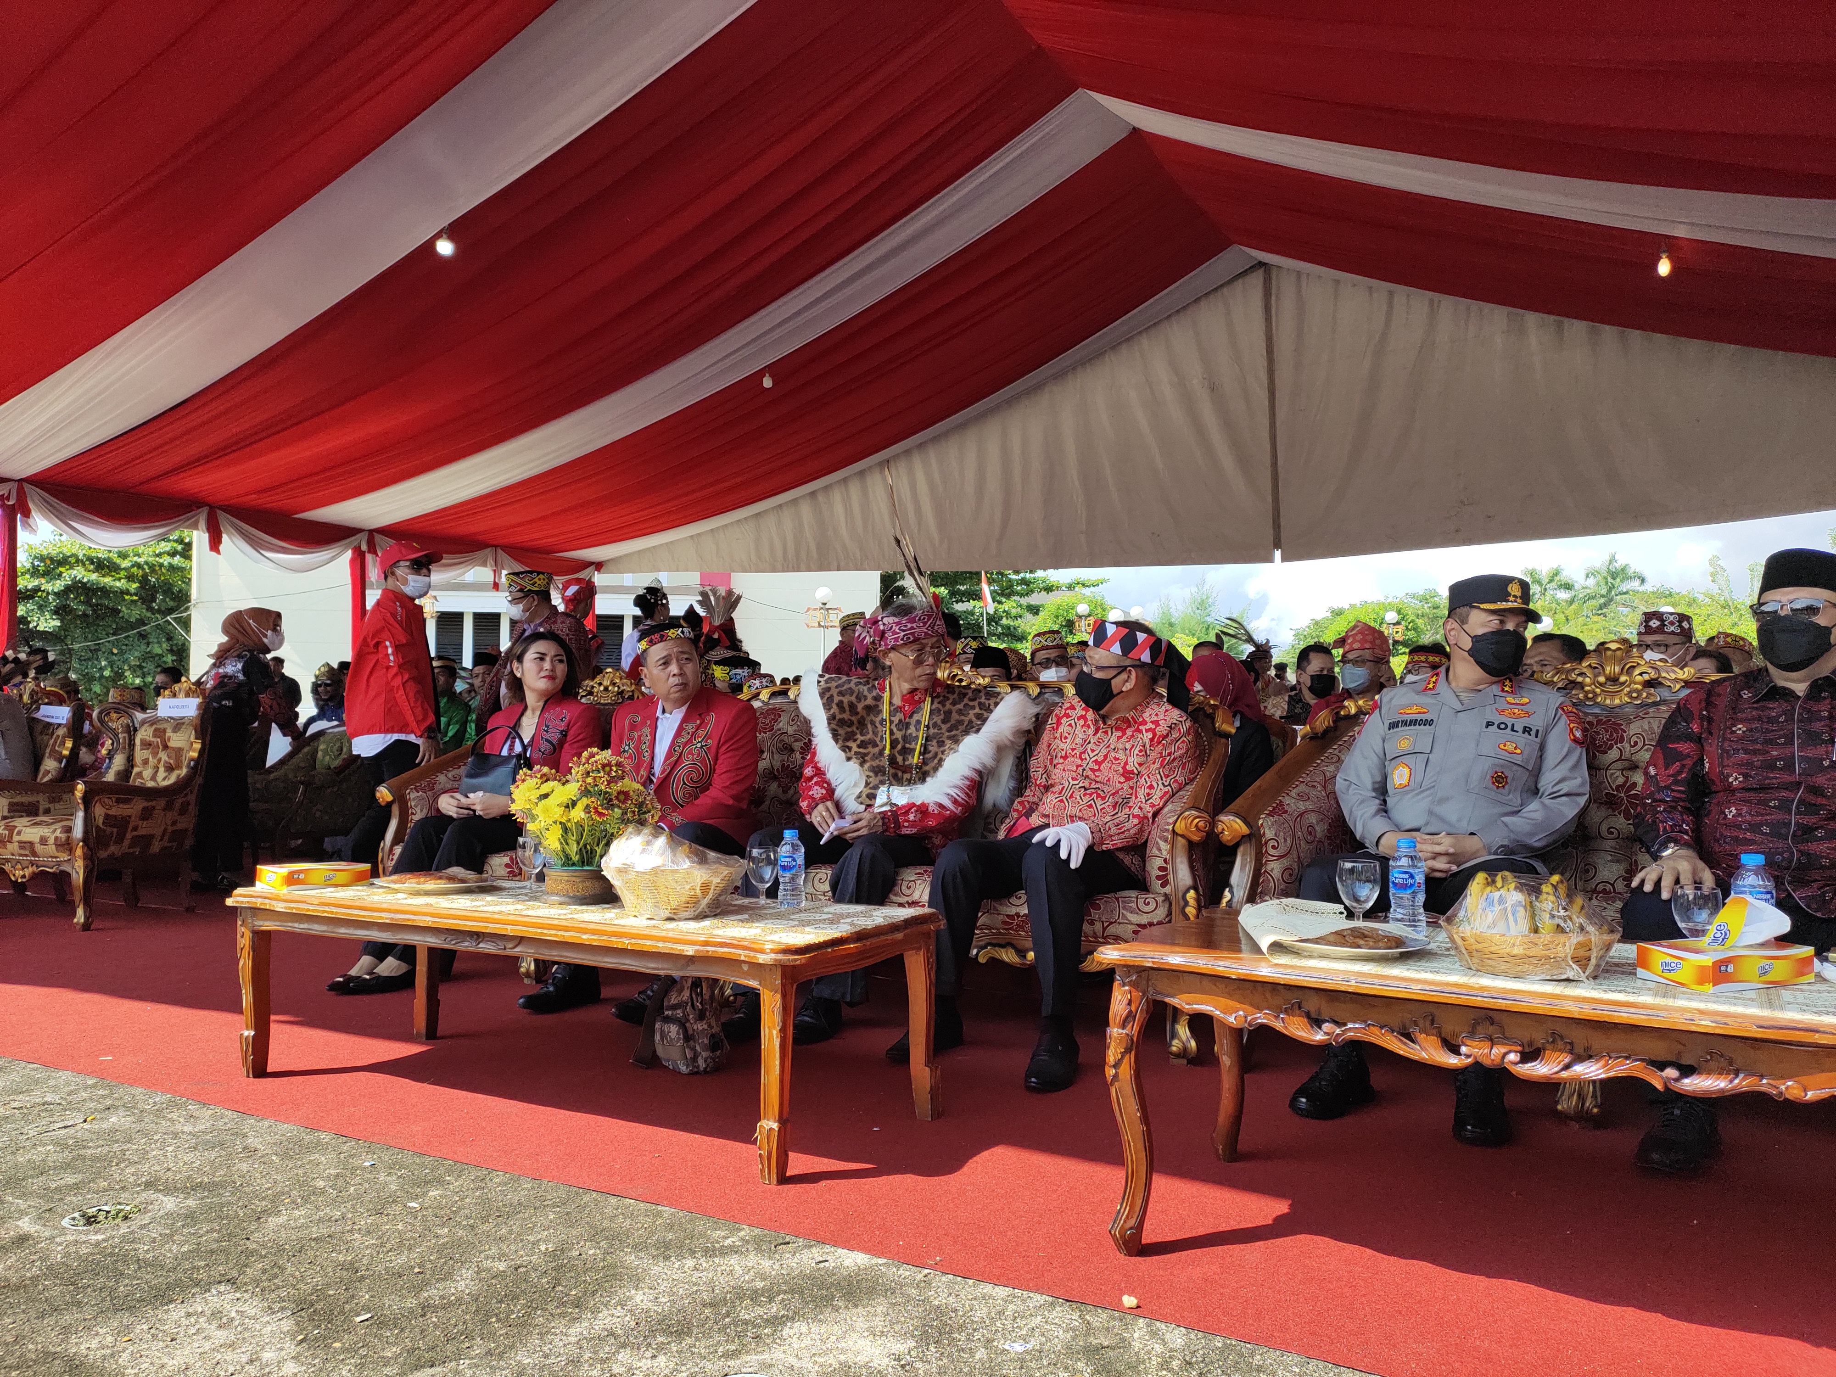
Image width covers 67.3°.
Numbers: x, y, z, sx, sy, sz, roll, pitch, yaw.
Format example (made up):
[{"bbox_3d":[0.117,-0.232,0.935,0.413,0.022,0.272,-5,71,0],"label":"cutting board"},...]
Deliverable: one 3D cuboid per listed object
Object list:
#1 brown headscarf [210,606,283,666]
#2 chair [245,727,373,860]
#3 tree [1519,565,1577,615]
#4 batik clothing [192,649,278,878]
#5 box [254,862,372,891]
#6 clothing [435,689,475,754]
[{"bbox_3d":[-3.755,-0.292,7.706,0.370,0.310,0.250,1,-2,-20],"label":"brown headscarf"},{"bbox_3d":[-3.957,0.637,8.779,0.760,1.030,0.800,-1,-3,31],"label":"chair"},{"bbox_3d":[30.285,-1.297,66.098,3.600,9.200,3.600,0,-2,0],"label":"tree"},{"bbox_3d":[-3.814,0.419,7.679,0.420,1.270,0.430,1,-2,-18],"label":"batik clothing"},{"bbox_3d":[-1.510,0.470,3.453,0.129,0.052,0.225,-1,-3,36],"label":"box"},{"bbox_3d":[-2.817,0.294,8.194,0.480,0.630,0.300,-1,-2,21],"label":"clothing"}]

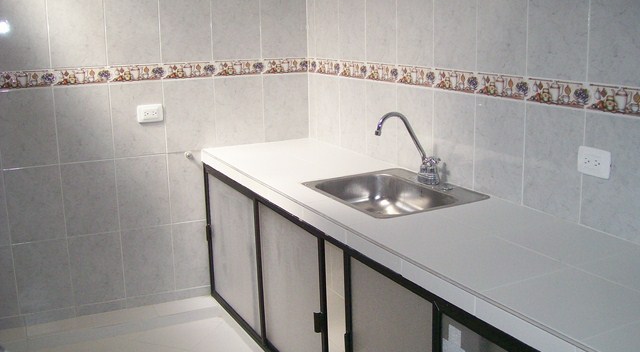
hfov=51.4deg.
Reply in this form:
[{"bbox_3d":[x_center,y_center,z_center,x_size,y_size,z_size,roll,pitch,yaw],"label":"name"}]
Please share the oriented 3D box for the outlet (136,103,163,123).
[{"bbox_3d":[-0.792,-0.291,3.110,0.120,0.078,0.016,-7,14,-26],"label":"outlet"}]

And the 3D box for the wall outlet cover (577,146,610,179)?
[{"bbox_3d":[0.767,-0.038,1.860,0.013,0.078,0.117,-7,14,-26],"label":"wall outlet cover"}]

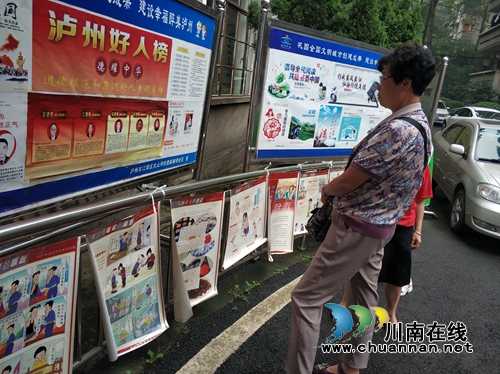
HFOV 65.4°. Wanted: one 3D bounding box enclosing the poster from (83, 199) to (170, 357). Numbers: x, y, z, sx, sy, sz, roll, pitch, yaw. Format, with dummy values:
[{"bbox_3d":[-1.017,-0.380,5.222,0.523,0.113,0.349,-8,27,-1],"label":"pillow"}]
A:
[{"bbox_3d":[-0.625,0.513,2.097,0.090,0.730,0.480,8,17,32],"label":"poster"}]

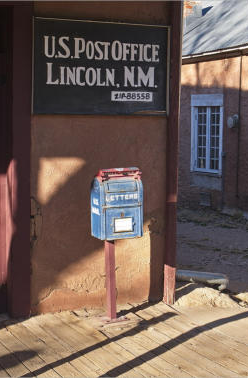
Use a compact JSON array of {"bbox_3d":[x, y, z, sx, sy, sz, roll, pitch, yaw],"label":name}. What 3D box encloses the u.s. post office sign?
[{"bbox_3d":[-0.159,-0.949,6.034,1.180,0.720,0.035,-2,8,-27],"label":"u.s. post office sign"}]

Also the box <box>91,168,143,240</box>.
[{"bbox_3d":[-0.053,0.104,5.790,0.340,0.520,0.200,-4,8,-24],"label":"box"}]

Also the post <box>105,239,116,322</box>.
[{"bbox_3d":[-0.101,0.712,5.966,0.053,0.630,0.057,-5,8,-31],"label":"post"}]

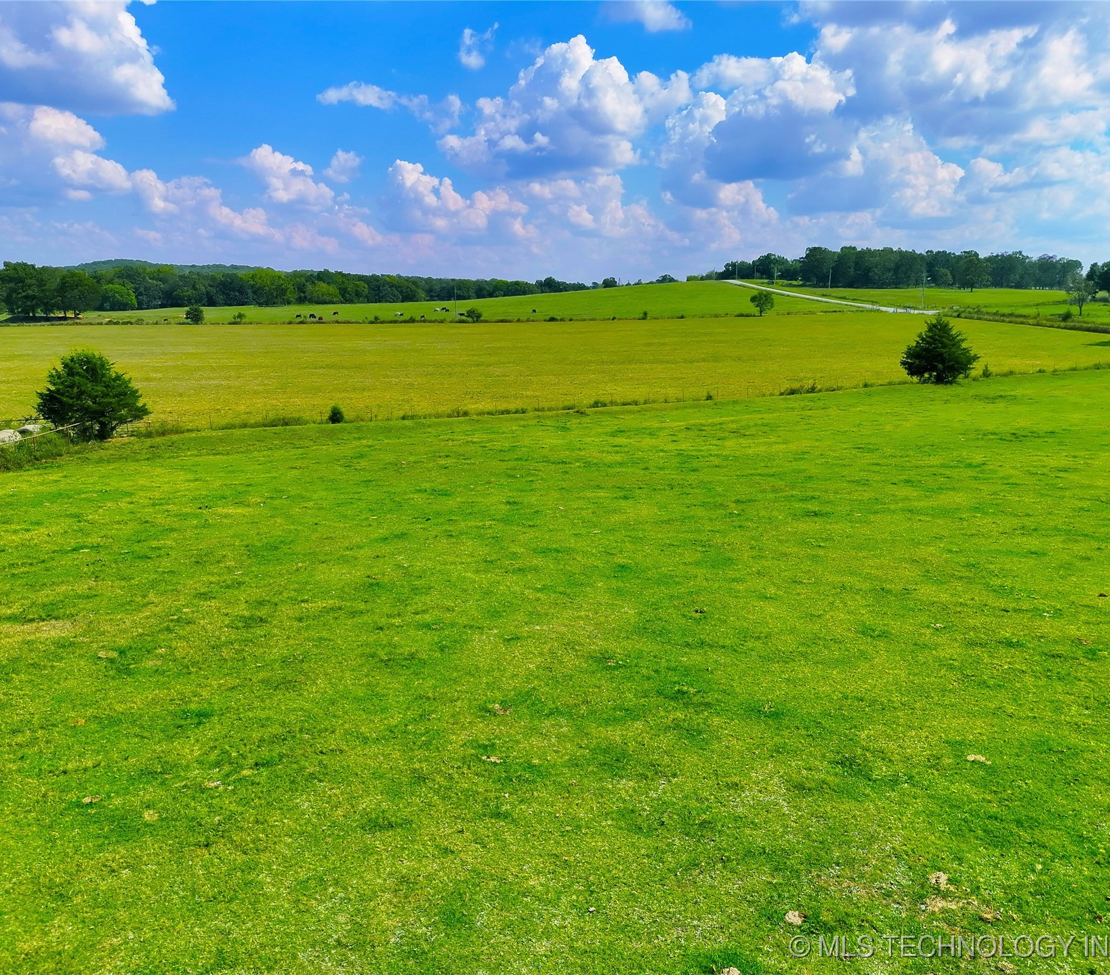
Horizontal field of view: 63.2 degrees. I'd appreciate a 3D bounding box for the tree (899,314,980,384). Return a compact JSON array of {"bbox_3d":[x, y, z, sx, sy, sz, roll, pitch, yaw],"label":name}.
[{"bbox_3d":[40.411,-14.428,93.995,7.740,6.920,7.510,5,14,22],"label":"tree"}]

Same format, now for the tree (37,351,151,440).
[{"bbox_3d":[-30.647,-6.147,59.600,6.860,5.850,6.650,-6,14,-27],"label":"tree"}]

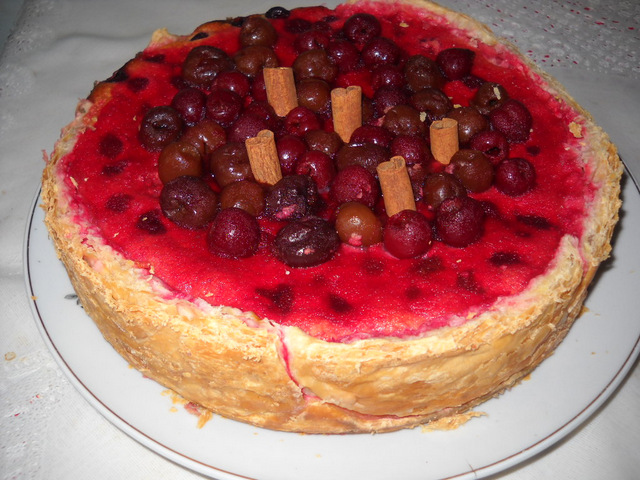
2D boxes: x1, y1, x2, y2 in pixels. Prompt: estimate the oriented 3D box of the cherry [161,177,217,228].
[{"bbox_3d":[-0.053,-0.015,0.287,0.024,0.022,0.024,0,48,0],"label":"cherry"}]

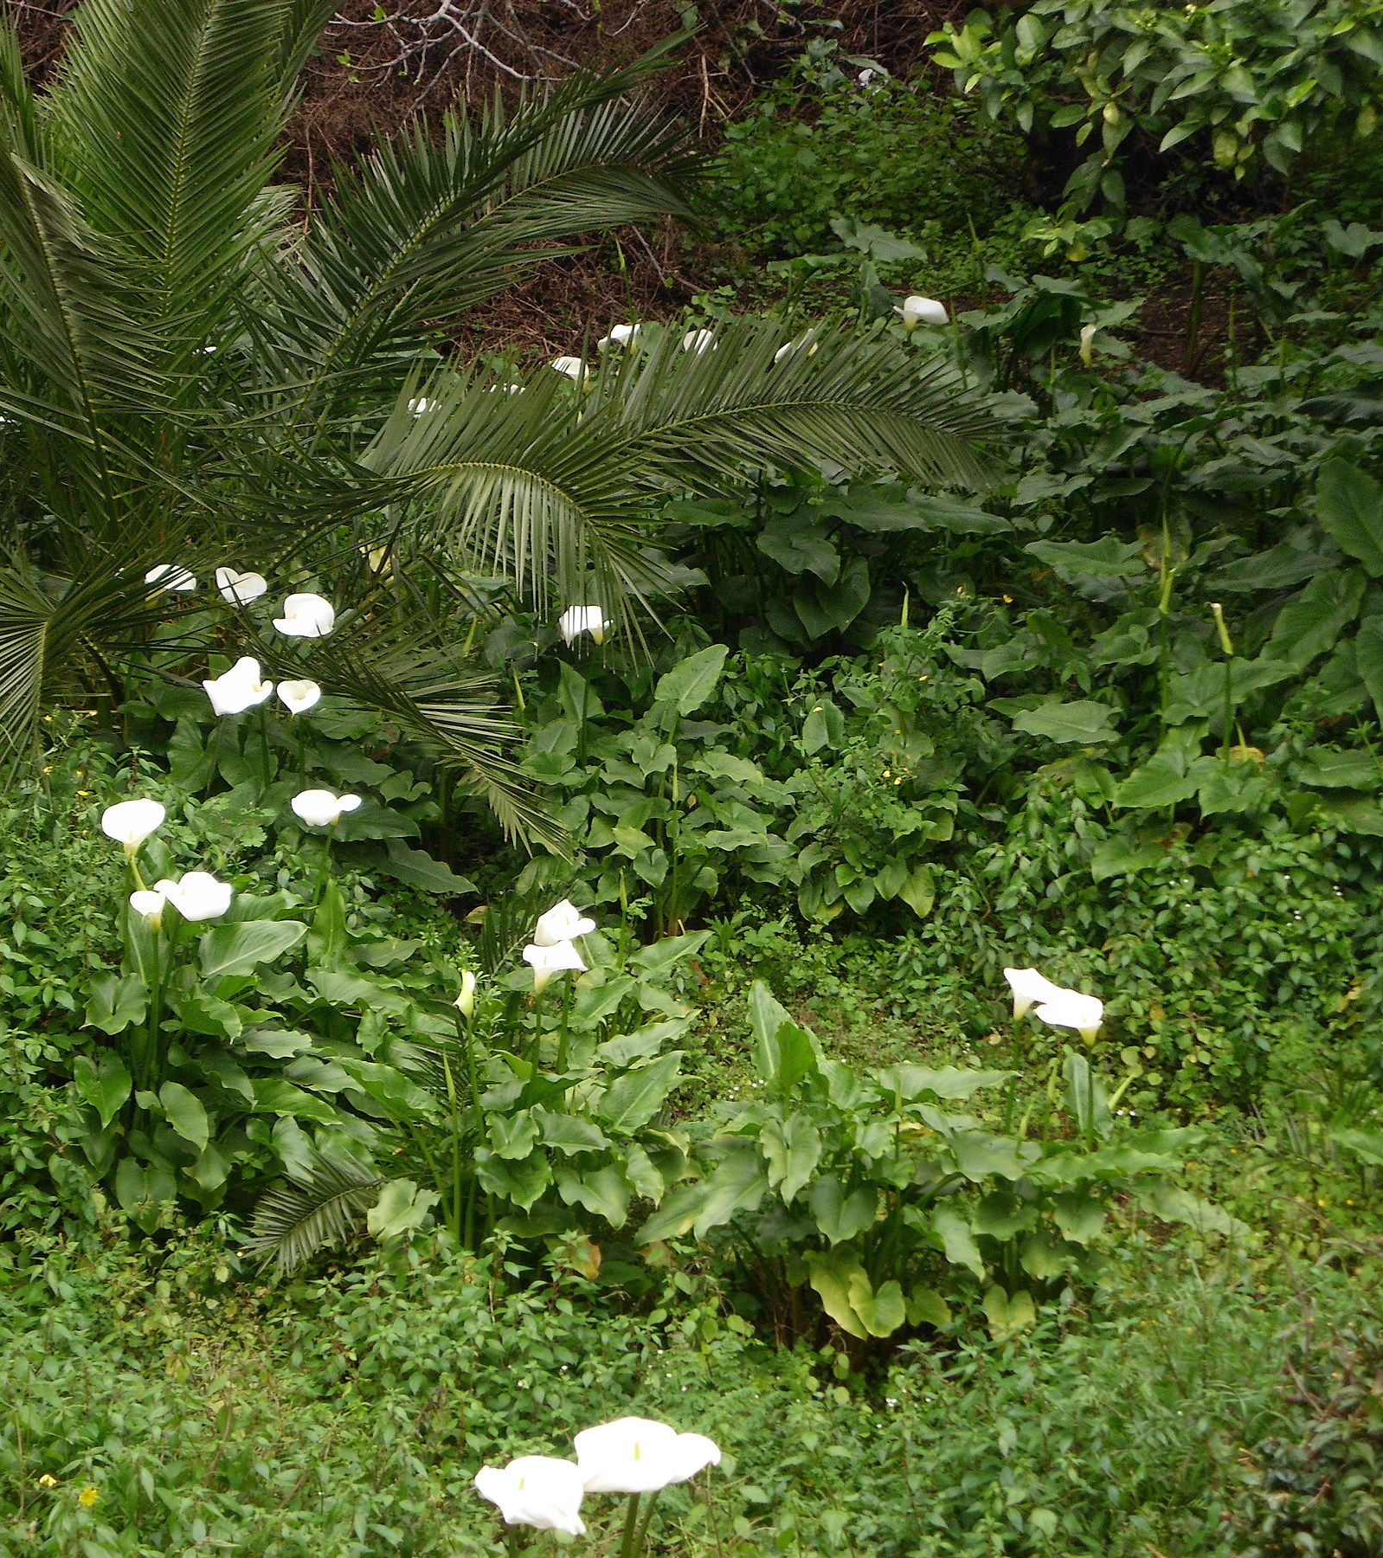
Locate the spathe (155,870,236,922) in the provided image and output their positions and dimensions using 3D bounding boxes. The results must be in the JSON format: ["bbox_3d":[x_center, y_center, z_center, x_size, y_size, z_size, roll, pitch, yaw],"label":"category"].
[{"bbox_3d":[-0.916,0.216,9.600,0.145,0.080,0.120,-4,13,-20],"label":"spathe"}]

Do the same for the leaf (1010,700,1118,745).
[{"bbox_3d":[0.736,-0.114,10.300,0.214,0.065,0.140,0,12,0],"label":"leaf"}]

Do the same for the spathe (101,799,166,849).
[{"bbox_3d":[-1.036,0.089,9.700,0.120,0.090,0.110,0,12,0],"label":"spathe"}]

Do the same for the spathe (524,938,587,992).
[{"bbox_3d":[-0.243,0.333,9.300,0.110,0.085,0.120,-10,16,-39],"label":"spathe"}]

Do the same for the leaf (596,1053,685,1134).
[{"bbox_3d":[-0.088,0.541,9.000,0.150,0.115,0.120,-4,13,-20],"label":"leaf"}]

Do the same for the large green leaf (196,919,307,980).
[{"bbox_3d":[-0.816,0.317,9.700,0.208,0.090,0.130,-3,12,-15],"label":"large green leaf"}]

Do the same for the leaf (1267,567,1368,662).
[{"bbox_3d":[1.286,-0.329,10.800,0.200,0.175,0.120,4,13,20],"label":"leaf"}]

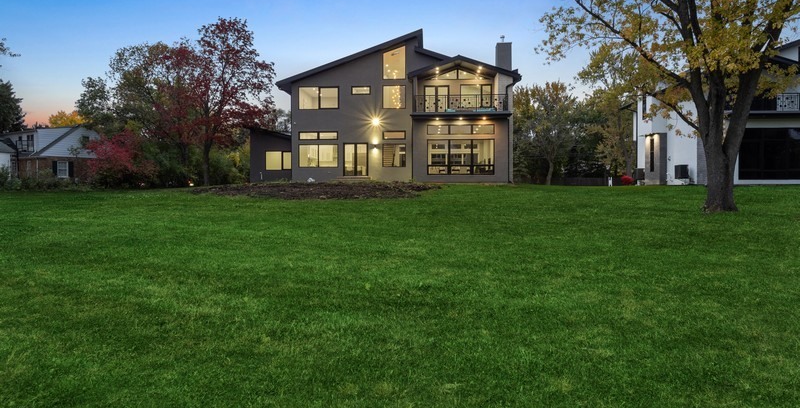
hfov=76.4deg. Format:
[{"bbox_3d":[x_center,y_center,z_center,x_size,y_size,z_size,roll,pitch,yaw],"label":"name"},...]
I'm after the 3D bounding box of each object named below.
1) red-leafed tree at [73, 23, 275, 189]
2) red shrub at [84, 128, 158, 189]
[{"bbox_3d":[-14.435,-6.477,32.689,12.730,10.700,10.000,0,3,0],"label":"red-leafed tree"},{"bbox_3d":[-17.257,-2.865,31.389,4.450,3.570,4.000,0,3,0],"label":"red shrub"}]

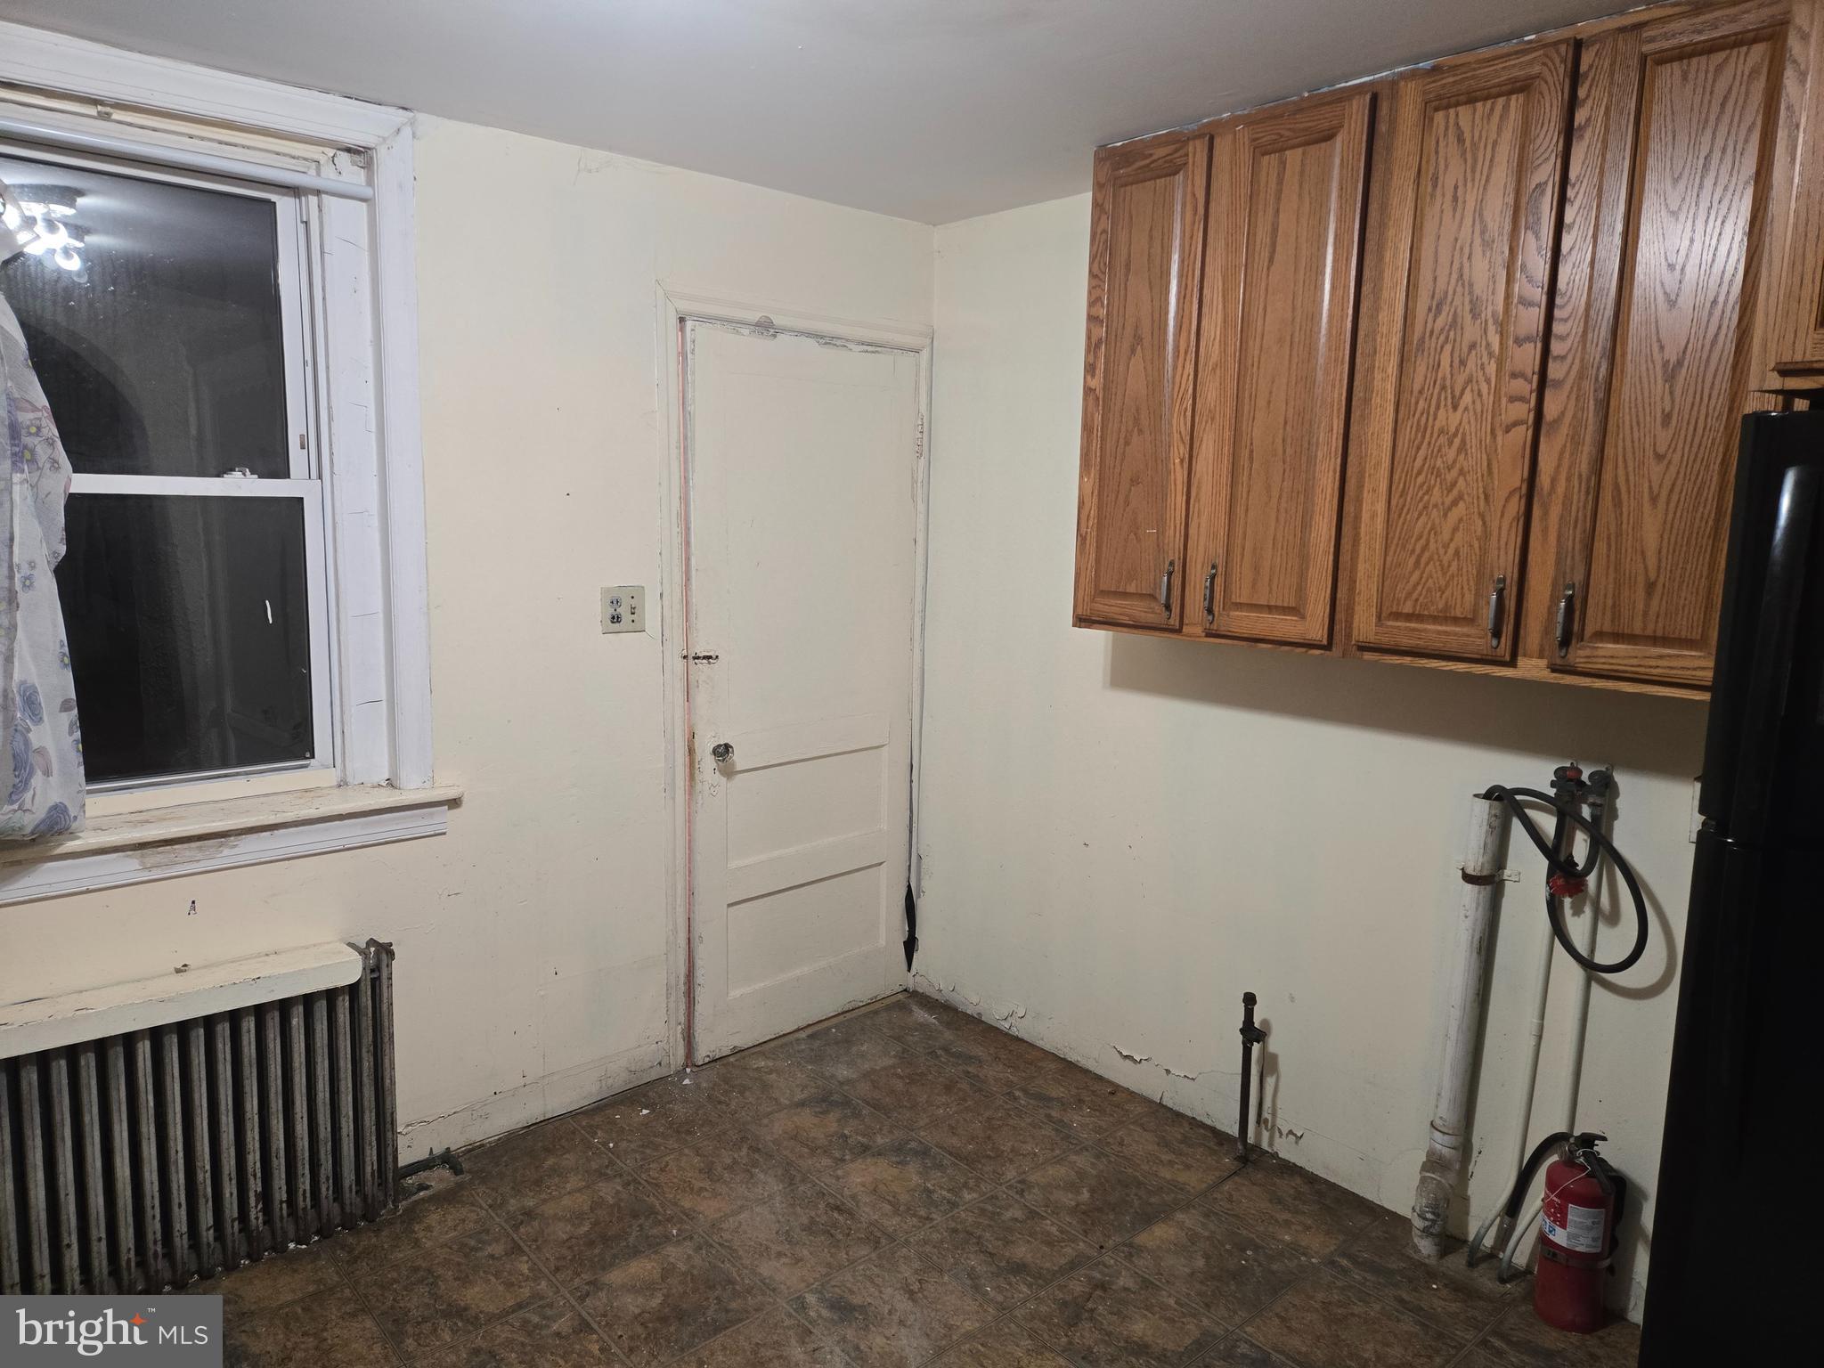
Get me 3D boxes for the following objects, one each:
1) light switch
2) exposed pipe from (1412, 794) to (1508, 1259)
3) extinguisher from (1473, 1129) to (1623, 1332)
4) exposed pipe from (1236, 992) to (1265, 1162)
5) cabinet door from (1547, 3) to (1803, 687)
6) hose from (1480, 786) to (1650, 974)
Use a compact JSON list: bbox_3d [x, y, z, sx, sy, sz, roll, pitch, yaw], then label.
[{"bbox_3d":[-0.725,-0.186,3.047,0.118,0.115,0.013,-7,12,-42],"label":"light switch"},{"bbox_3d":[1.152,0.735,2.549,0.115,1.010,0.092,-7,12,-42],"label":"exposed pipe"},{"bbox_3d":[1.289,1.067,2.411,0.215,0.394,0.130,4,9,15],"label":"extinguisher"},{"bbox_3d":[0.815,0.954,2.935,0.048,0.430,0.048,-7,12,-42],"label":"exposed pipe"},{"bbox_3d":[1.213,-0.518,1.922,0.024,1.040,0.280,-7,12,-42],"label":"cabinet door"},{"bbox_3d":[1.254,0.383,2.356,0.130,0.310,0.335,-7,12,-42],"label":"hose"}]

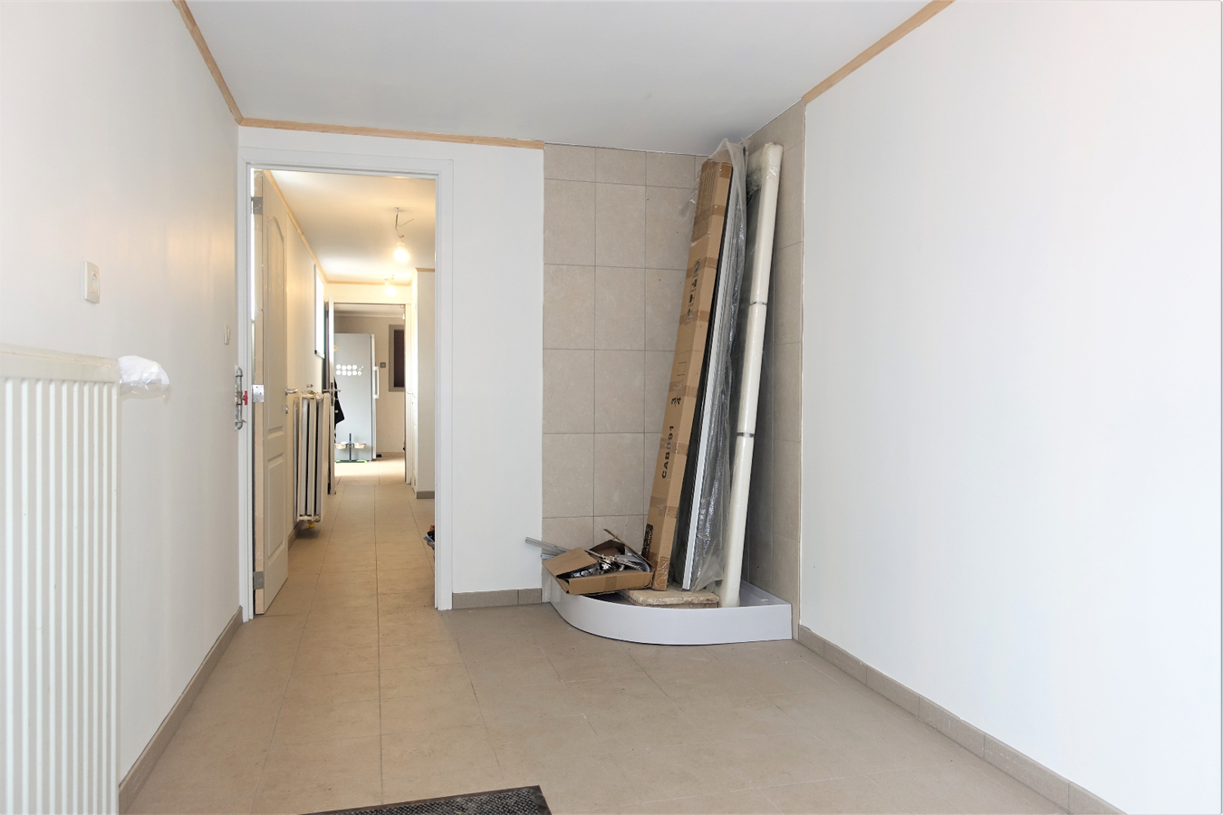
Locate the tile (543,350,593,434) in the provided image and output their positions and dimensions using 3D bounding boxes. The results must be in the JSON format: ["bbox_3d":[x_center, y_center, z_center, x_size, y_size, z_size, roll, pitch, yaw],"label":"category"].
[{"bbox_3d":[-0.204,-0.076,3.888,0.252,0.400,0.012,0,1,-16],"label":"tile"}]

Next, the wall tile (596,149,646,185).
[{"bbox_3d":[0.047,-1.168,3.962,0.250,0.165,0.010,0,1,-14],"label":"wall tile"}]

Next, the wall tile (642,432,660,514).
[{"bbox_3d":[0.282,0.327,4.036,0.252,0.400,0.012,0,1,-16],"label":"wall tile"}]

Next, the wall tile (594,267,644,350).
[{"bbox_3d":[0.044,-0.476,3.952,0.252,0.400,0.012,0,1,-16],"label":"wall tile"}]

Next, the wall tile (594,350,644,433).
[{"bbox_3d":[0.041,-0.074,3.946,0.253,0.400,0.010,0,1,-16],"label":"wall tile"}]

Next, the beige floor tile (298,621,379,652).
[{"bbox_3d":[-1.114,0.954,3.346,0.302,0.010,0.300,0,1,-15],"label":"beige floor tile"}]

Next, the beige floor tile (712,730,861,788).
[{"bbox_3d":[0.484,0.982,2.278,0.302,0.010,0.302,0,1,-16],"label":"beige floor tile"}]

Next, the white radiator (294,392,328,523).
[{"bbox_3d":[-2.268,0.345,6.211,0.170,0.880,0.960,0,1,-16],"label":"white radiator"}]

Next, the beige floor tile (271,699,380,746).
[{"bbox_3d":[-0.850,0.952,2.451,0.303,0.012,0.288,0,1,-16],"label":"beige floor tile"}]

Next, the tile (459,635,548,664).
[{"bbox_3d":[-0.425,0.937,3.149,0.301,0.010,0.286,0,1,-16],"label":"tile"}]

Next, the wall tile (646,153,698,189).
[{"bbox_3d":[0.293,-1.167,4.019,0.250,0.166,0.010,0,1,-14],"label":"wall tile"}]

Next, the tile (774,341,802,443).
[{"bbox_3d":[0.730,-0.062,3.368,0.010,0.400,0.227,0,1,-16],"label":"tile"}]

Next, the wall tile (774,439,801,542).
[{"bbox_3d":[0.733,0.344,3.400,0.010,0.405,0.253,0,1,-16],"label":"wall tile"}]

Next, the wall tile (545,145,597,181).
[{"bbox_3d":[-0.195,-1.157,3.862,0.253,0.168,0.010,0,1,-16],"label":"wall tile"}]

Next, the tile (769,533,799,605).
[{"bbox_3d":[0.730,0.742,3.402,0.012,0.401,0.230,0,1,-16],"label":"tile"}]

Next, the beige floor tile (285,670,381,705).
[{"bbox_3d":[-0.930,0.947,2.727,0.303,0.012,0.288,0,1,-16],"label":"beige floor tile"}]

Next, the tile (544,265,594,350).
[{"bbox_3d":[-0.202,-0.478,3.919,0.250,0.400,0.010,0,1,-14],"label":"tile"}]

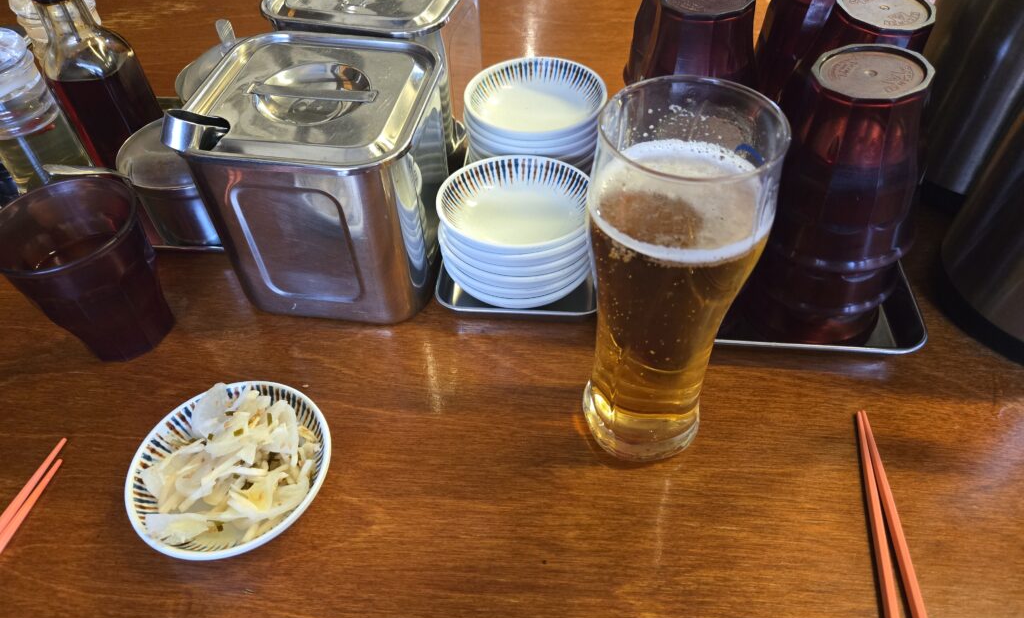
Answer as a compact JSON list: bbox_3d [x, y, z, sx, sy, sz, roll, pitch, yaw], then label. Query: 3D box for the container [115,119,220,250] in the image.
[{"bbox_3d":[-0.216,-0.094,0.471,0.091,0.062,0.091,3,49,5],"label":"container"}]

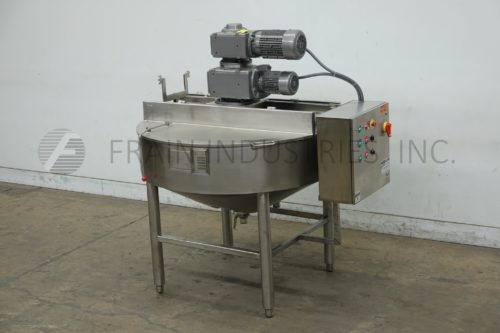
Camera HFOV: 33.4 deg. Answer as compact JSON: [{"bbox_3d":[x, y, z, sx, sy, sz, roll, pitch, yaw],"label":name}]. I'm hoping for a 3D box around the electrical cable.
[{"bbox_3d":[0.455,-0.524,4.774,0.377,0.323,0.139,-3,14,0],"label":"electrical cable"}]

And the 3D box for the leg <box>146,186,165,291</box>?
[{"bbox_3d":[-0.563,0.430,5.018,0.064,0.724,0.064,-3,14,1],"label":"leg"}]

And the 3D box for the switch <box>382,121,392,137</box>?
[{"bbox_3d":[0.764,-0.210,4.634,0.042,0.083,0.064,6,16,31],"label":"switch"}]

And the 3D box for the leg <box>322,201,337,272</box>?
[{"bbox_3d":[0.494,0.318,5.246,0.064,0.732,0.064,6,16,31],"label":"leg"}]

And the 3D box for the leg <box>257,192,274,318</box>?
[{"bbox_3d":[0.091,0.494,4.617,0.064,0.732,0.064,-3,14,1],"label":"leg"}]

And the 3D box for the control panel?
[{"bbox_3d":[0.603,-0.086,4.740,0.234,0.476,0.489,6,16,31],"label":"control panel"}]

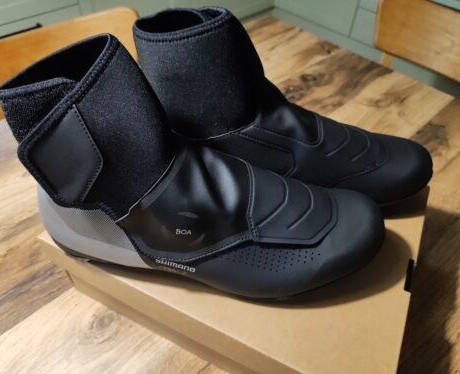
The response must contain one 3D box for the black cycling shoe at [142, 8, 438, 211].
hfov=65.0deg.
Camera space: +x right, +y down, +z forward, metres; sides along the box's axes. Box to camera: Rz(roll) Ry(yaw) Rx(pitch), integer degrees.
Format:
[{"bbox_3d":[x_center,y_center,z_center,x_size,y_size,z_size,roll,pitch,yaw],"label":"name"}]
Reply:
[{"bbox_3d":[0.059,-0.071,0.338,0.292,0.178,0.108,8,49,5],"label":"black cycling shoe"}]

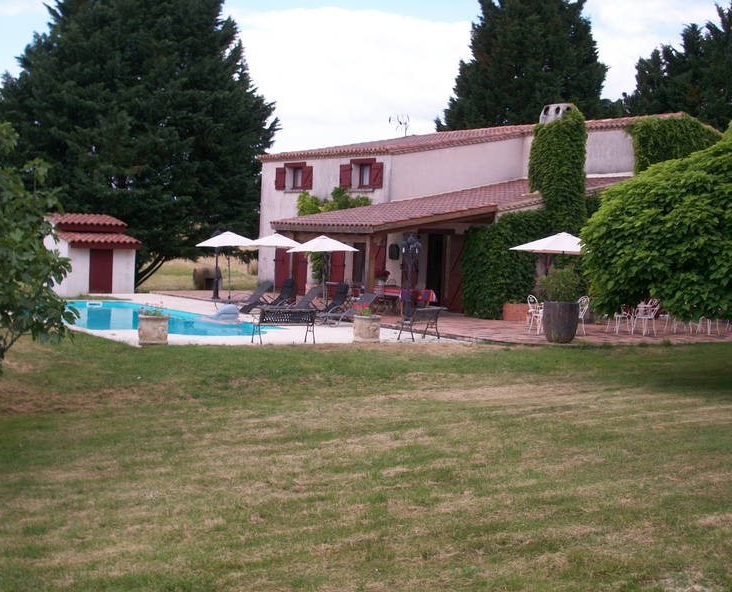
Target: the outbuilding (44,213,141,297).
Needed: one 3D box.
[{"bbox_3d":[-10.083,-1.573,44.848,3.000,2.850,2.800,0,3,-37],"label":"outbuilding"}]

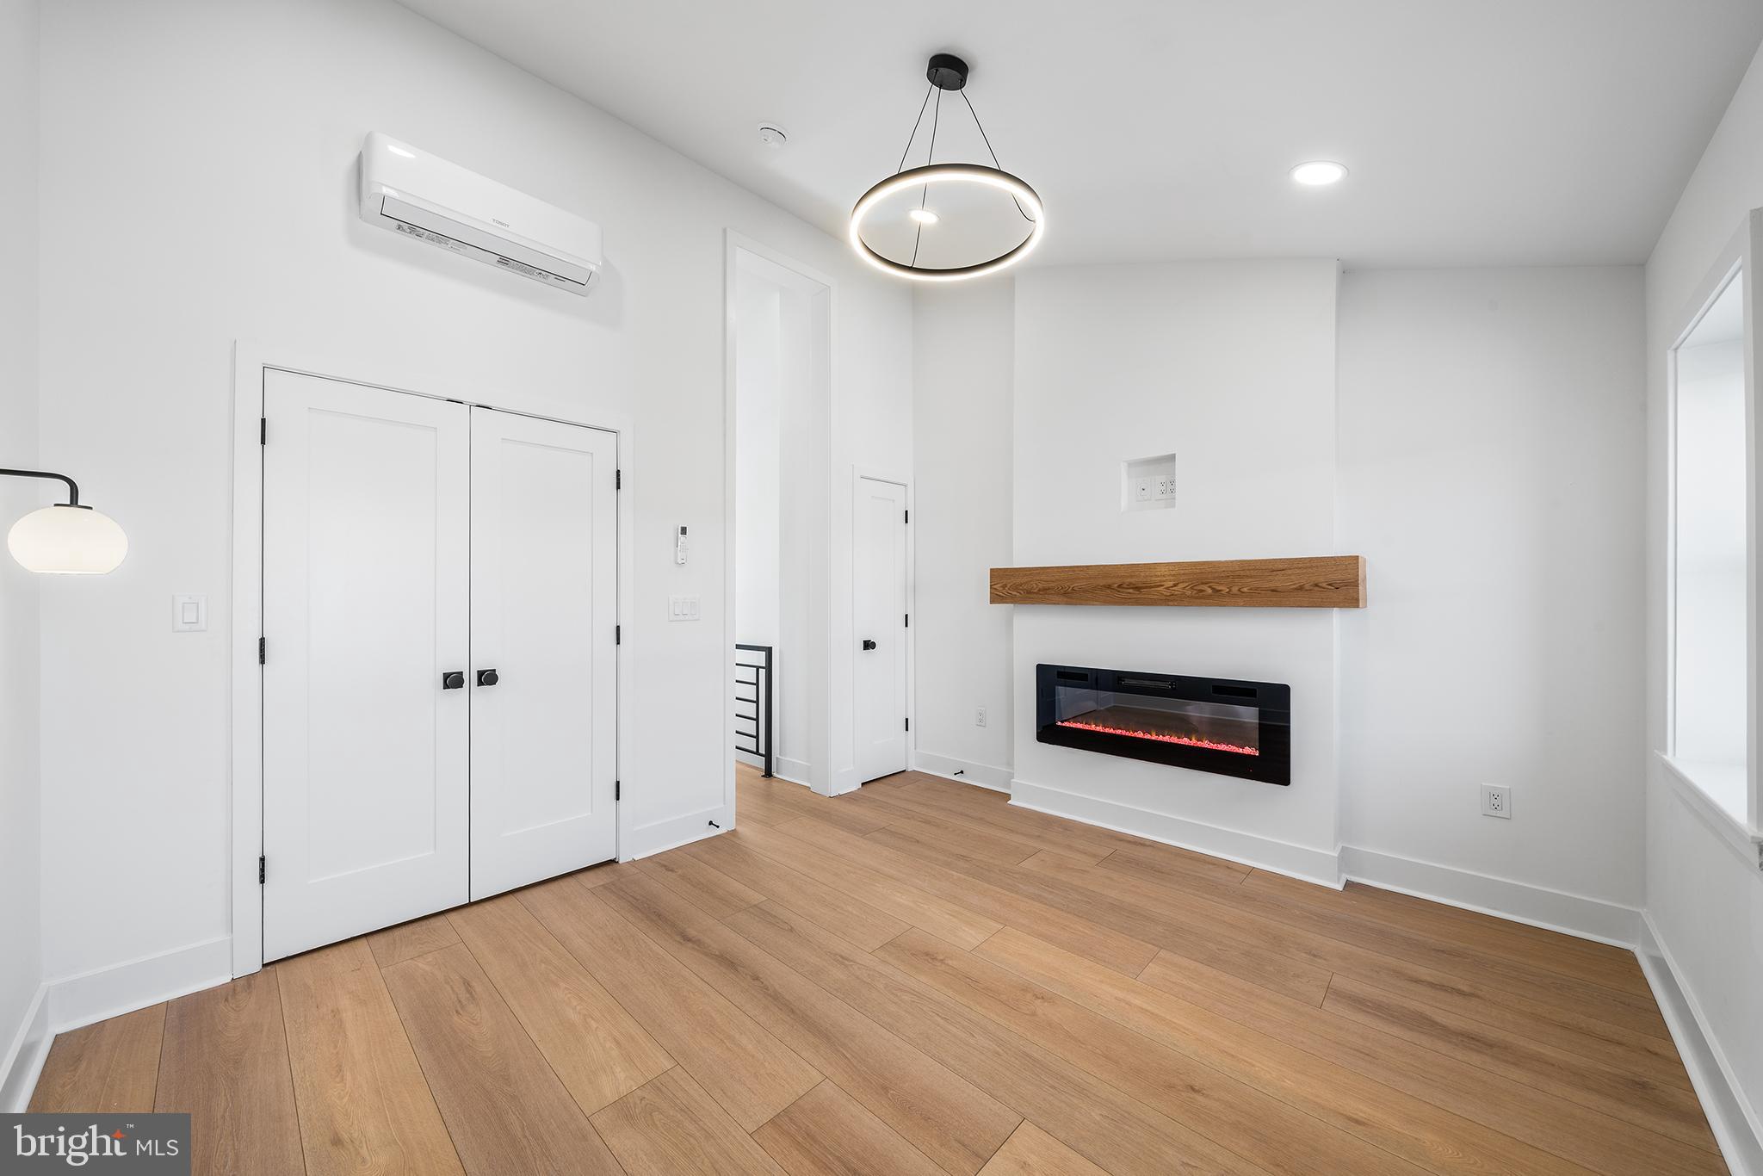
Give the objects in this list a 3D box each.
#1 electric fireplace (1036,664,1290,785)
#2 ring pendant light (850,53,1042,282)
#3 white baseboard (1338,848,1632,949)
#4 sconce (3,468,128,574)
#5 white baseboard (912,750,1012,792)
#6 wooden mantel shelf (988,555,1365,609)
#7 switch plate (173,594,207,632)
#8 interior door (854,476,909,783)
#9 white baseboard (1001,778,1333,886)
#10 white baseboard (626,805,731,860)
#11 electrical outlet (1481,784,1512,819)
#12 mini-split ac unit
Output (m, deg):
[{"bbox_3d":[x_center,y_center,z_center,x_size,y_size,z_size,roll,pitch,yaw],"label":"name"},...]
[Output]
[{"bbox_3d":[1.395,0.685,3.337,1.285,0.470,0.070,0,-1,43],"label":"electric fireplace"},{"bbox_3d":[0.209,-1.402,2.031,0.610,0.557,0.610,0,0,0],"label":"ring pendant light"},{"bbox_3d":[2.398,1.225,2.562,0.861,0.150,0.022,0,-1,43],"label":"white baseboard"},{"bbox_3d":[-1.611,-0.138,1.235,0.150,0.220,0.197,0,-1,43],"label":"sconce"},{"bbox_3d":[0.557,1.240,4.278,0.858,0.146,0.022,0,-1,43],"label":"white baseboard"},{"bbox_3d":[1.353,-0.013,3.246,1.763,0.207,0.179,0,-1,43],"label":"wooden mantel shelf"},{"bbox_3d":[-2.204,0.081,2.030,0.010,0.115,0.074,0,-1,43],"label":"switch plate"},{"bbox_3d":[0.005,0.287,4.405,0.045,2.043,0.469,0,-1,43],"label":"interior door"},{"bbox_3d":[1.389,1.234,3.316,1.619,0.143,0.022,0,-1,43],"label":"white baseboard"},{"bbox_3d":[-1.033,1.231,3.243,0.022,0.141,0.518,0,-1,43],"label":"white baseboard"},{"bbox_3d":[2.444,0.850,2.529,0.083,0.122,0.010,0,-1,43],"label":"electrical outlet"},{"bbox_3d":[-1.577,-1.493,2.573,0.200,0.275,0.815,0,-1,43],"label":"mini-split ac unit"}]

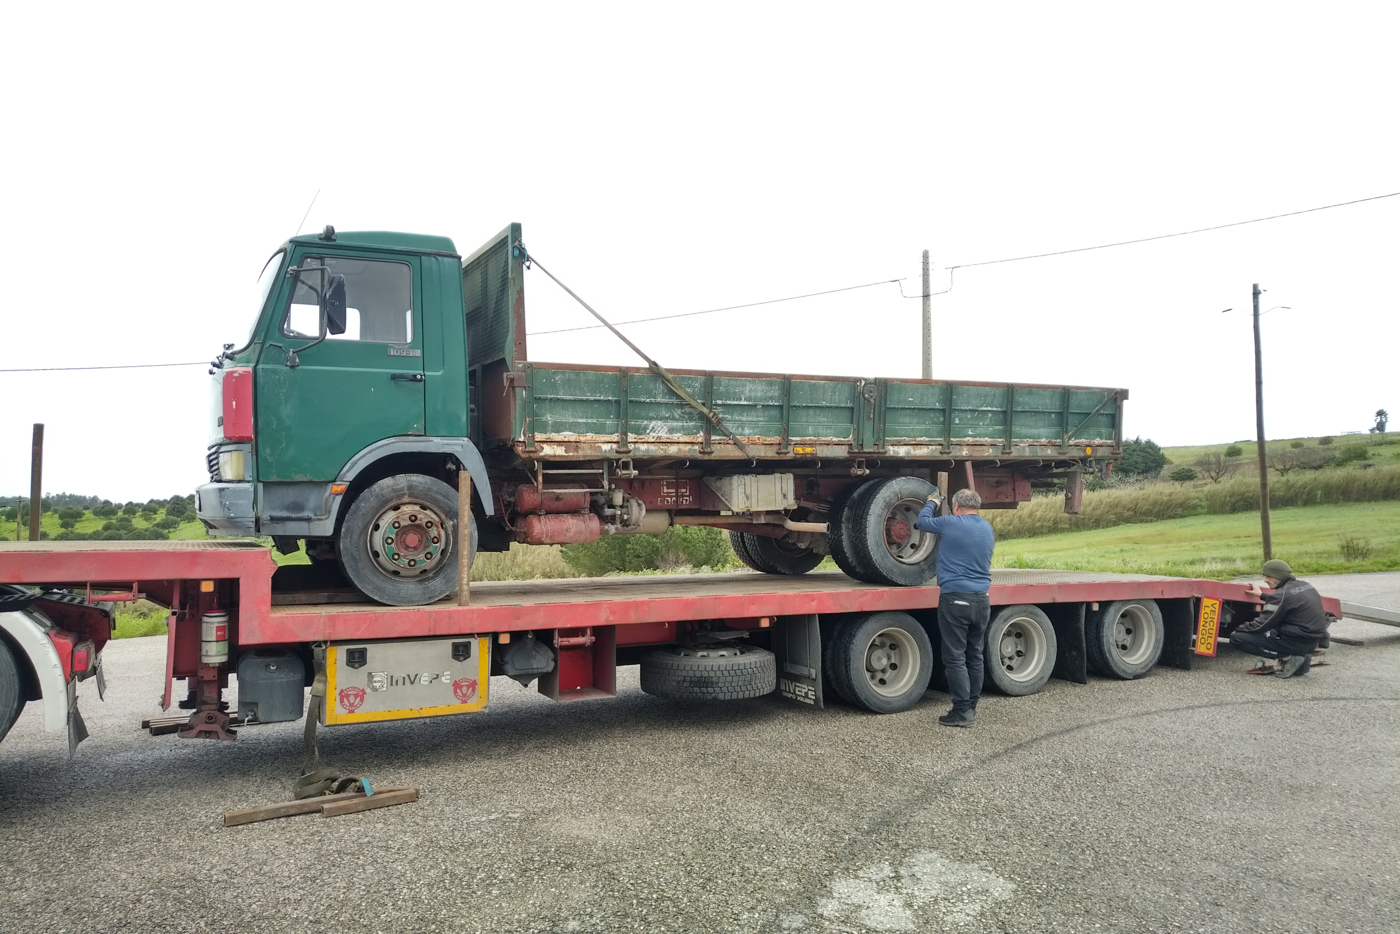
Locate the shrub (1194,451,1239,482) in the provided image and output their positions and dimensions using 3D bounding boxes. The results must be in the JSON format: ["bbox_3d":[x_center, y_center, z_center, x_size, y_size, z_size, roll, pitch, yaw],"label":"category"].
[{"bbox_3d":[45.102,0.048,85.000,4.000,2.800,3.600,0,-3,0],"label":"shrub"}]

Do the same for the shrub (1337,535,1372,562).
[{"bbox_3d":[17.526,2.180,26.000,0.960,0.760,0.900,0,-3,0],"label":"shrub"}]

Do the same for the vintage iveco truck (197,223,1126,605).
[{"bbox_3d":[-0.048,-0.274,7.987,7.290,2.420,2.400,0,-1,-27],"label":"vintage iveco truck"}]

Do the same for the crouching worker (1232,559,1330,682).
[{"bbox_3d":[5.179,1.329,8.650,0.820,1.000,0.540,-2,-4,37],"label":"crouching worker"}]

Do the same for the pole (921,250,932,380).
[{"bbox_3d":[5.618,-1.337,24.000,0.360,8.000,0.300,0,-3,0],"label":"pole"}]

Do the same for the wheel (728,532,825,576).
[{"bbox_3d":[0.720,0.621,9.200,0.810,0.810,0.460,1,-3,-27],"label":"wheel"}]

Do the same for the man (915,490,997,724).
[{"bbox_3d":[1.838,1.002,6.980,0.560,1.660,0.470,1,-3,-22],"label":"man"}]

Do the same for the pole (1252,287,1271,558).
[{"bbox_3d":[14.750,-1.148,25.500,0.230,7.250,0.230,-1,-3,0],"label":"pole"}]

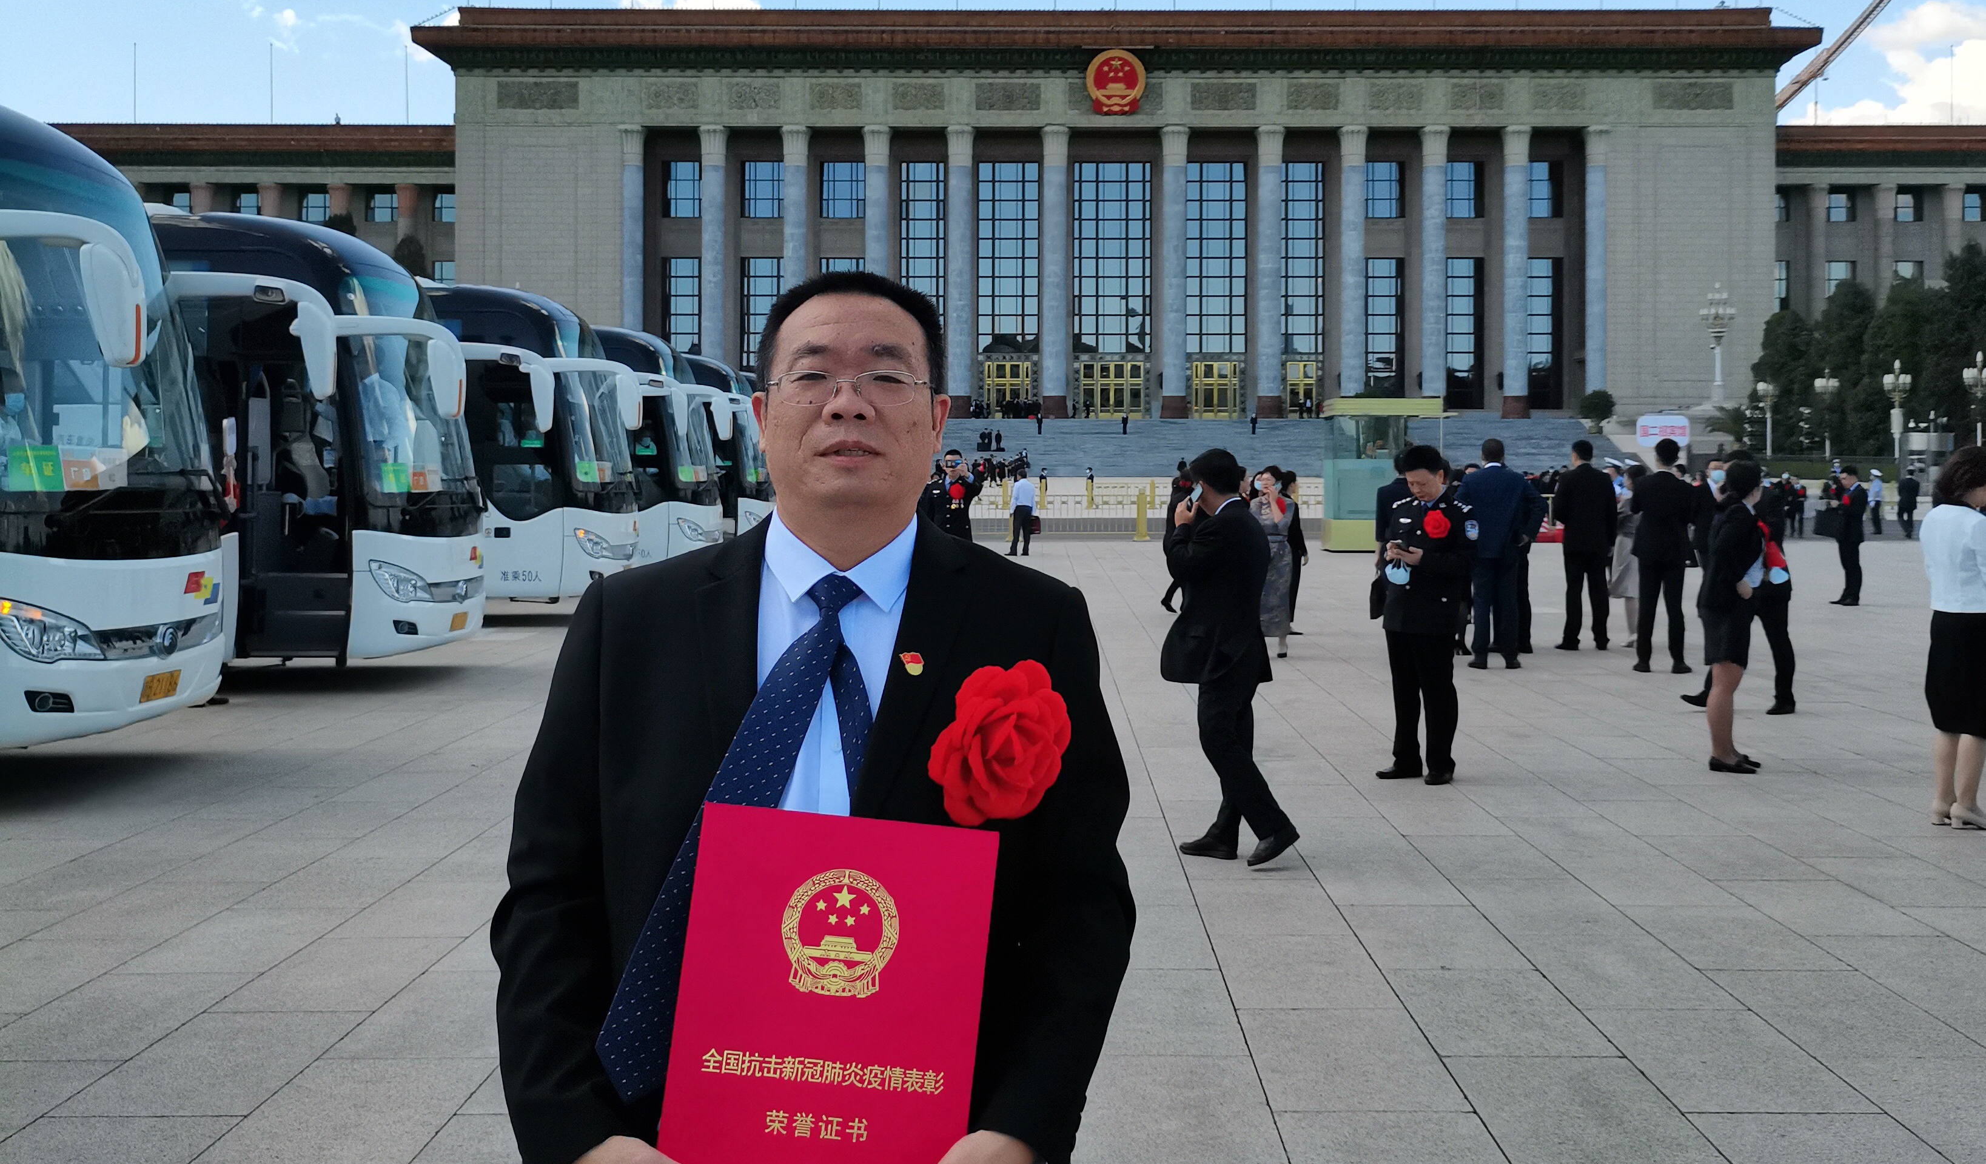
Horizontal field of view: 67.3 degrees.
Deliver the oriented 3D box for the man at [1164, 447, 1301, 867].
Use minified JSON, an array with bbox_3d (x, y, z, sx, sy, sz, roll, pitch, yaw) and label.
[{"bbox_3d":[0.980,0.301,6.100,0.600,1.690,0.540,2,4,29],"label":"man"}]

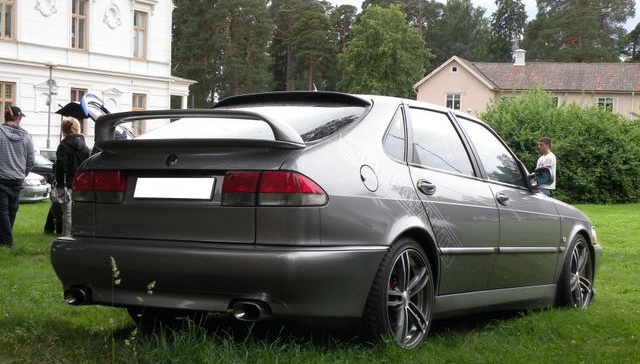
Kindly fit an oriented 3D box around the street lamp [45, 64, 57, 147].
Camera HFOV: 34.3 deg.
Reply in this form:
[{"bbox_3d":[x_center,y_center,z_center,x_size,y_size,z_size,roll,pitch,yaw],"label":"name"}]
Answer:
[{"bbox_3d":[-9.151,-1.808,35.000,0.340,4.300,0.340,2,2,0],"label":"street lamp"}]

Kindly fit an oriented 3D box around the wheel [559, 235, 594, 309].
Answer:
[{"bbox_3d":[1.803,0.682,7.485,0.225,0.640,0.640,0,-2,33],"label":"wheel"}]

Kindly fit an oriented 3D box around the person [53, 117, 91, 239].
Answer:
[{"bbox_3d":[-3.060,0.031,12.800,0.470,1.680,0.360,1,2,-20],"label":"person"}]

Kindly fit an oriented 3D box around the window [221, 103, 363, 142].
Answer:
[{"bbox_3d":[-0.390,-0.325,5.383,1.200,0.110,0.830,0,18,33],"label":"window"}]

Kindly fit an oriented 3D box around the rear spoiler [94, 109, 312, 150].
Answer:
[{"bbox_3d":[-0.645,-0.246,4.990,1.240,0.185,0.310,0,-2,33],"label":"rear spoiler"}]

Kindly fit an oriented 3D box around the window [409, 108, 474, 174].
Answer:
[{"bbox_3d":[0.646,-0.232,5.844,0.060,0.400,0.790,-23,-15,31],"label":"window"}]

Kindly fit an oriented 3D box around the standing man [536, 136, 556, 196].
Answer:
[{"bbox_3d":[3.719,0.141,17.004,0.340,1.760,0.480,1,0,-22],"label":"standing man"}]

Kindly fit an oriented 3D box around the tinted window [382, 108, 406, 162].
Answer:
[{"bbox_3d":[0.379,-0.252,5.335,0.050,0.340,0.340,-27,-16,29],"label":"tinted window"}]

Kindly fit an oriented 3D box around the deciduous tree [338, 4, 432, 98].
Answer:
[{"bbox_3d":[5.251,-7.573,85.028,7.700,14.000,7.700,1,0,0],"label":"deciduous tree"}]

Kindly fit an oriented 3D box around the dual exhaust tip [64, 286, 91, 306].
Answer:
[{"bbox_3d":[-1.220,0.586,5.301,0.125,0.088,0.110,0,-2,34],"label":"dual exhaust tip"}]

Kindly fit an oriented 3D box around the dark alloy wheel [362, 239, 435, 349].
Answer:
[{"bbox_3d":[0.395,0.599,5.442,0.220,0.620,0.620,0,-2,34],"label":"dark alloy wheel"}]

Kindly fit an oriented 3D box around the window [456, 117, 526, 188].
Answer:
[{"bbox_3d":[1.093,-0.180,6.518,0.060,0.410,0.700,-23,-15,31],"label":"window"}]

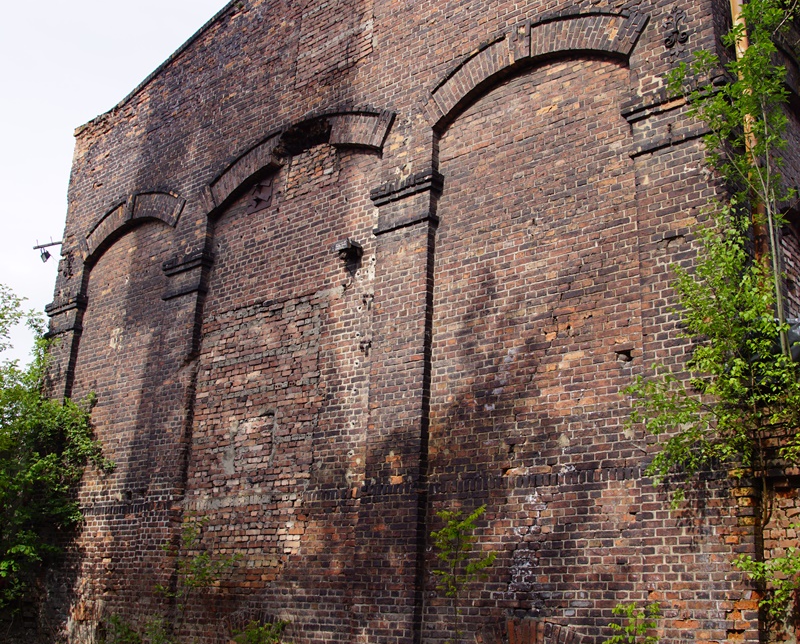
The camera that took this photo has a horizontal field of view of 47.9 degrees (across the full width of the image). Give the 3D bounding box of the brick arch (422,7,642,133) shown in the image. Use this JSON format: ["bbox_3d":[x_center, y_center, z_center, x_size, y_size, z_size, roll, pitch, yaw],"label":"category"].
[{"bbox_3d":[1.469,-3.061,10.460,3.040,0.980,0.190,-12,-24,38],"label":"brick arch"}]

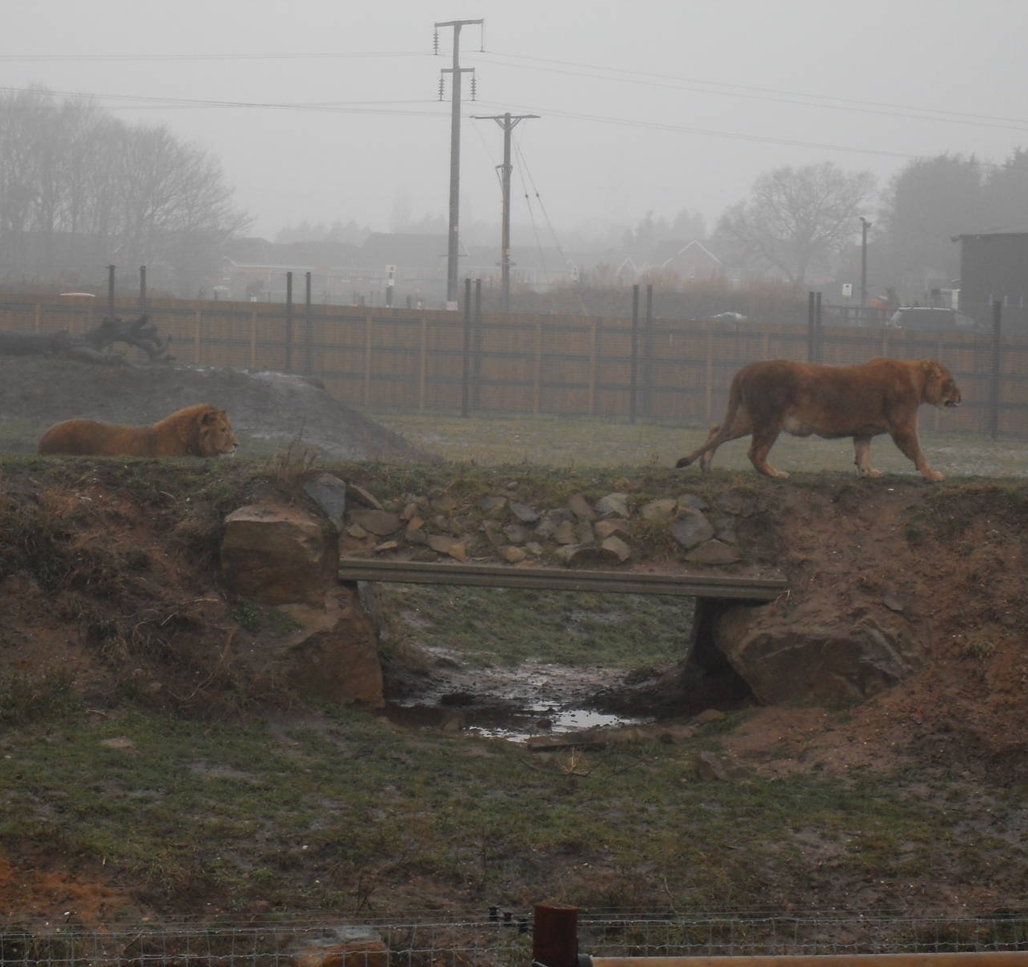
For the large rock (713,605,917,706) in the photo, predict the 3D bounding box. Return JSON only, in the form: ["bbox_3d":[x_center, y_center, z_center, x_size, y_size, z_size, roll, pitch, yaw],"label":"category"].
[{"bbox_3d":[2.255,1.267,30.500,1.500,0.780,1.000,1,3,0],"label":"large rock"}]

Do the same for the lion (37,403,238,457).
[{"bbox_3d":[-3.196,-0.359,35.500,1.850,0.660,0.600,1,3,7],"label":"lion"}]

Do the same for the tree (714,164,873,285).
[{"bbox_3d":[21.034,-18.240,310.000,12.000,11.600,11.000,1,3,0],"label":"tree"}]

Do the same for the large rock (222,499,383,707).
[{"bbox_3d":[-1.564,0.895,30.500,1.180,1.500,0.950,1,3,0],"label":"large rock"}]

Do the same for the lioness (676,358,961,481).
[{"bbox_3d":[2.358,-0.495,32.000,2.200,0.930,0.450,1,3,0],"label":"lioness"}]

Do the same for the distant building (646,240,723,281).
[{"bbox_3d":[18.278,-22.244,440.000,8.200,7.300,8.500,1,3,0],"label":"distant building"}]

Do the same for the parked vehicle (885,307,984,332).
[{"bbox_3d":[14.859,-5.276,142.000,4.400,1.550,1.800,1,3,-12],"label":"parked vehicle"}]

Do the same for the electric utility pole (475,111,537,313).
[{"bbox_3d":[-0.301,-10.150,165.000,2.500,9.300,0.350,1,3,0],"label":"electric utility pole"}]

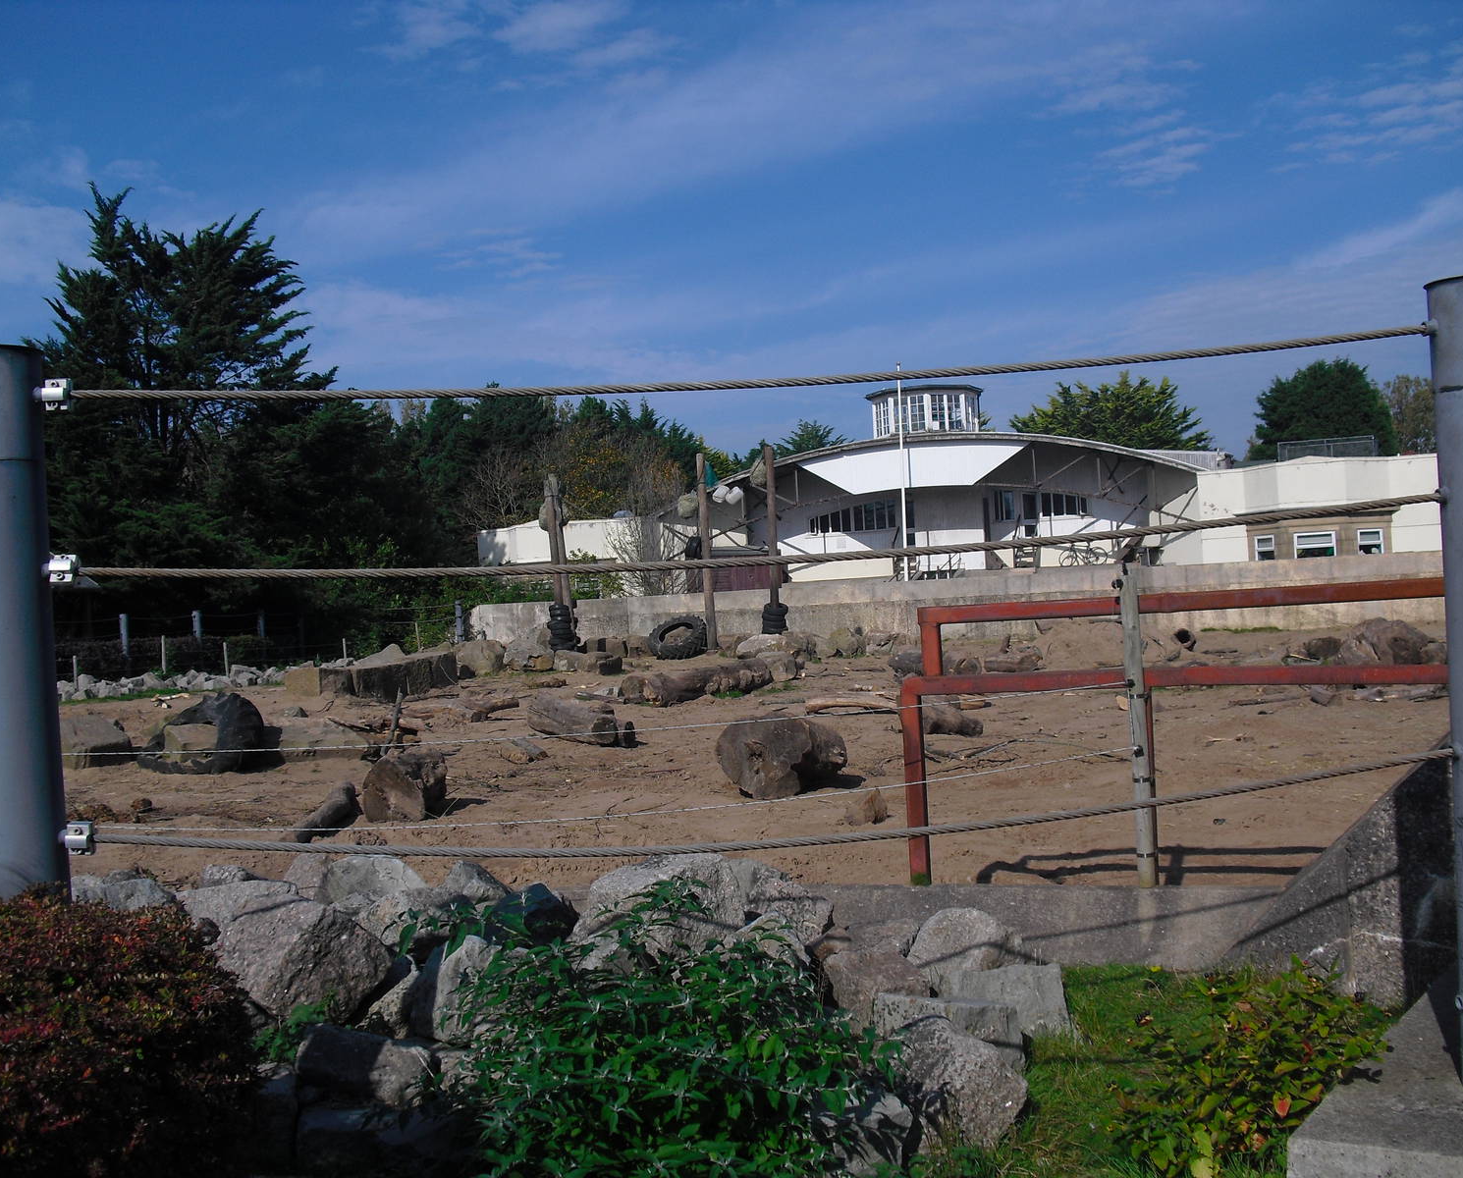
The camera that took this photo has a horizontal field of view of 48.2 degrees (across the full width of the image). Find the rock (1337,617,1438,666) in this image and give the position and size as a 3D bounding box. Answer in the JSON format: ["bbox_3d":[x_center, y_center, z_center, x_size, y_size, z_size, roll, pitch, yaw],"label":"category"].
[{"bbox_3d":[10.680,0.893,26.700,1.450,0.760,1.050,-3,1,0],"label":"rock"}]

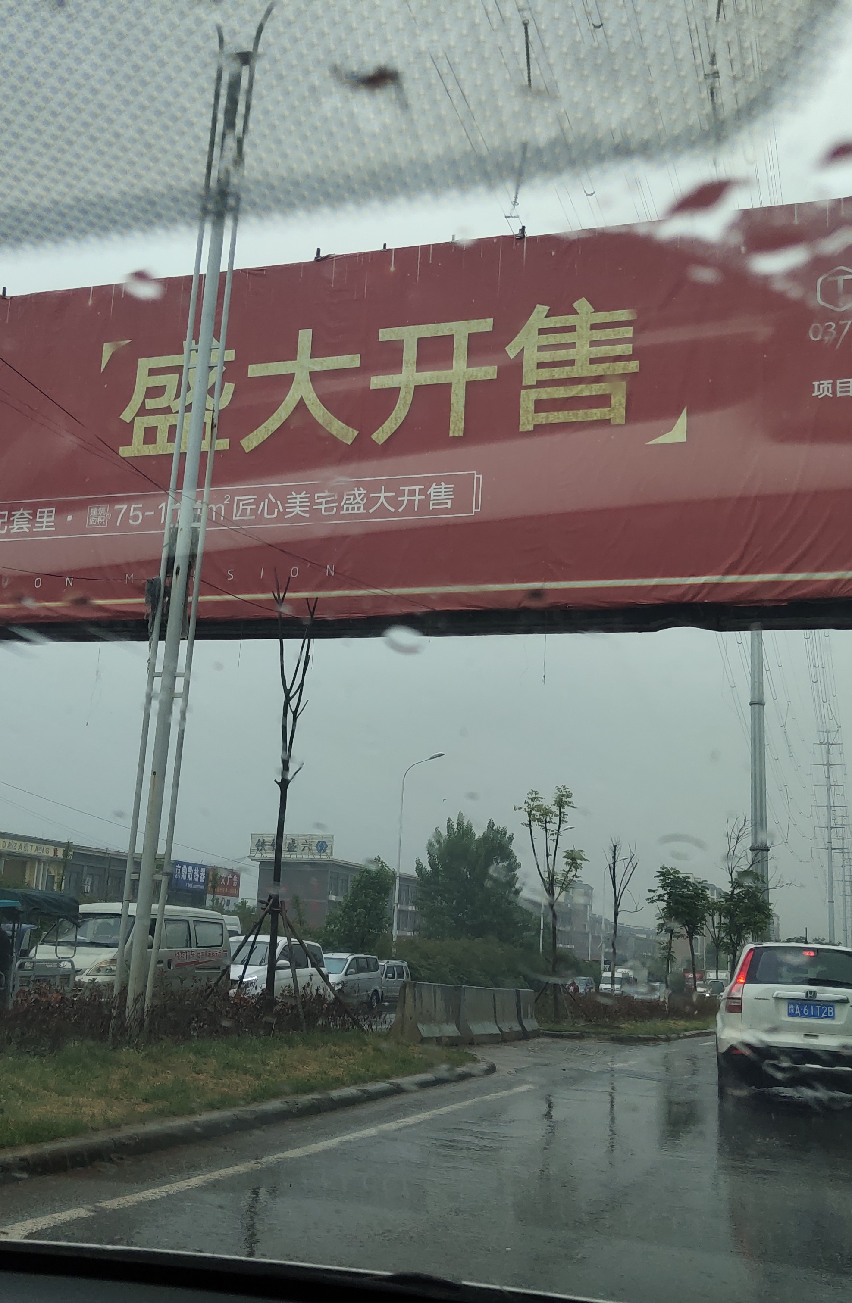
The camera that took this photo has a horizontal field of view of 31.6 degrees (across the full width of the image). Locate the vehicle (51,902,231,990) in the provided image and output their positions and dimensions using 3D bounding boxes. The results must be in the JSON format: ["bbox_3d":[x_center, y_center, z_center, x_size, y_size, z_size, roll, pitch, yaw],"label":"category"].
[{"bbox_3d":[-5.466,5.787,28.400,1.700,1.950,4.850,1,-12,15],"label":"vehicle"}]

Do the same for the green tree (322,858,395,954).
[{"bbox_3d":[-3.324,13.535,73.571,2.800,6.638,2.800,-1,-13,16],"label":"green tree"}]

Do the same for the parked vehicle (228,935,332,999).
[{"bbox_3d":[-3.685,7.018,32.200,1.780,1.800,4.600,-1,-13,16],"label":"parked vehicle"}]

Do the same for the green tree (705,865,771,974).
[{"bbox_3d":[16.923,15.546,81.085,3.300,7.492,3.300,-1,-13,16],"label":"green tree"}]

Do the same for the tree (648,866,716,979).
[{"bbox_3d":[10.026,11.351,59.000,2.400,5.500,2.400,1,-12,16],"label":"tree"}]

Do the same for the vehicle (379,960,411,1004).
[{"bbox_3d":[-2.021,14.046,64.334,1.640,1.830,3.950,-1,-13,16],"label":"vehicle"}]

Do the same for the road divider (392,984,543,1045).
[{"bbox_3d":[0.953,6.729,28.200,0.550,0.880,9.600,1,-12,15],"label":"road divider"}]

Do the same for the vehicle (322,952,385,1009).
[{"bbox_3d":[-2.888,10.830,49.542,1.700,1.750,4.400,-1,-13,16],"label":"vehicle"}]

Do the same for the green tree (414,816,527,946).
[{"bbox_3d":[2.490,14.204,85.000,5.600,9.700,5.600,1,-12,16],"label":"green tree"}]

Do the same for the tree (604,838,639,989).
[{"bbox_3d":[7.354,10.319,56.275,1.200,6.497,1.200,-1,-13,16],"label":"tree"}]

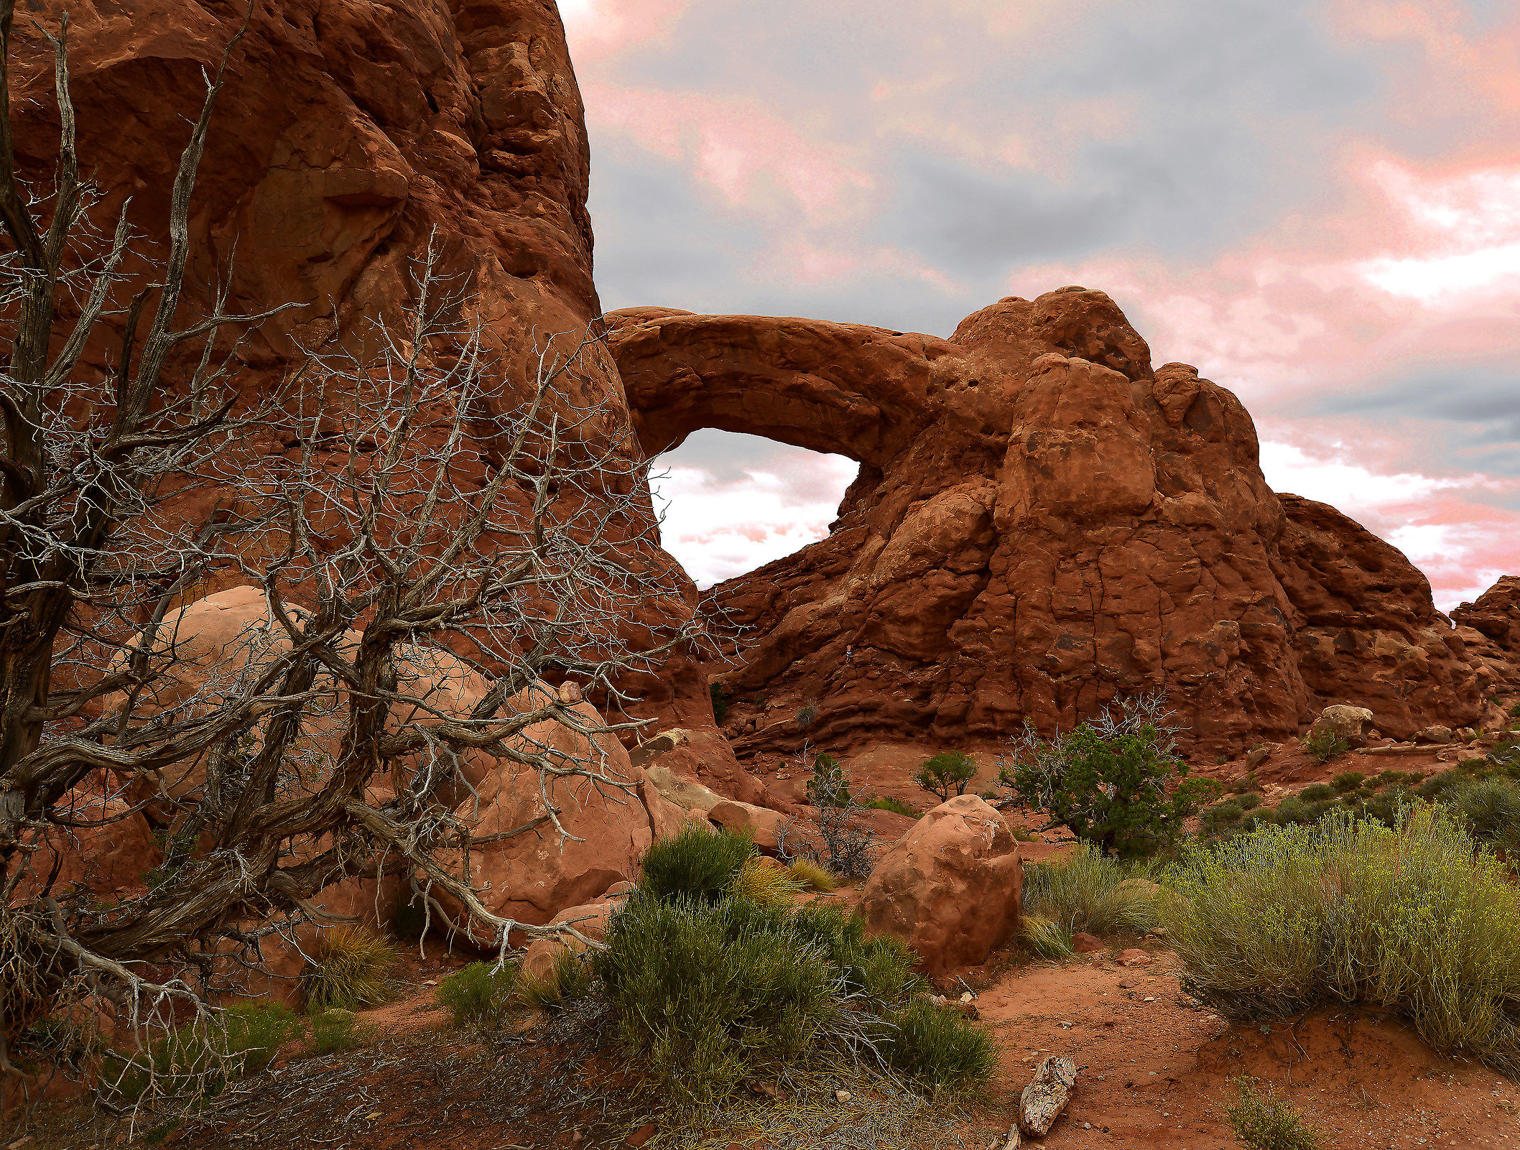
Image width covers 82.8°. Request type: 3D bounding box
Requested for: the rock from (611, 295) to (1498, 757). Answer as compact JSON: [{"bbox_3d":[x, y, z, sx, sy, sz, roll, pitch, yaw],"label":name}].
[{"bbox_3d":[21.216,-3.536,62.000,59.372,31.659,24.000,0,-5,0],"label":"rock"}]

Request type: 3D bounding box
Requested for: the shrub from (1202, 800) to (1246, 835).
[{"bbox_3d":[6.993,3.654,13.000,0.535,0.469,0.481,0,-4,0],"label":"shrub"}]

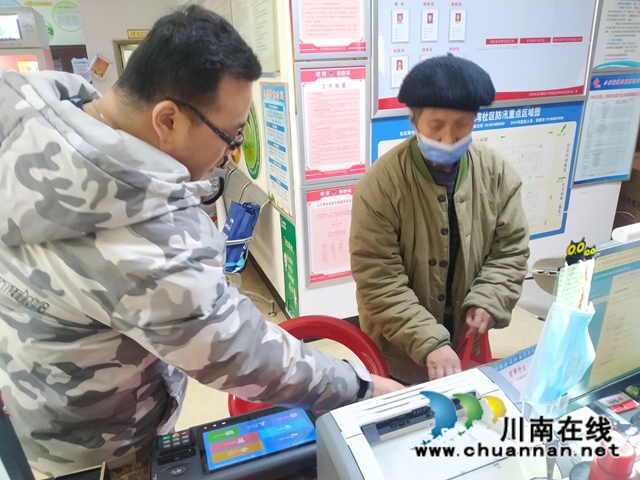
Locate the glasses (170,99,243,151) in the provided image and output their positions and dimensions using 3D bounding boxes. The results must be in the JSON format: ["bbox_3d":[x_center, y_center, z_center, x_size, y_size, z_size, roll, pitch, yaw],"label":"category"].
[{"bbox_3d":[-0.189,-0.167,0.627,0.138,0.046,0.142,38,0,-27],"label":"glasses"}]

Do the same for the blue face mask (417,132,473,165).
[{"bbox_3d":[0.330,-0.235,1.165,0.140,0.090,0.080,0,39,7],"label":"blue face mask"}]

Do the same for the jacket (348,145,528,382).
[{"bbox_3d":[0.350,0.063,1.300,0.520,0.750,0.420,0,24,7],"label":"jacket"}]

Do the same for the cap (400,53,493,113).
[{"bbox_3d":[0.331,-0.406,1.160,0.250,0.135,0.265,0,35,7],"label":"cap"}]

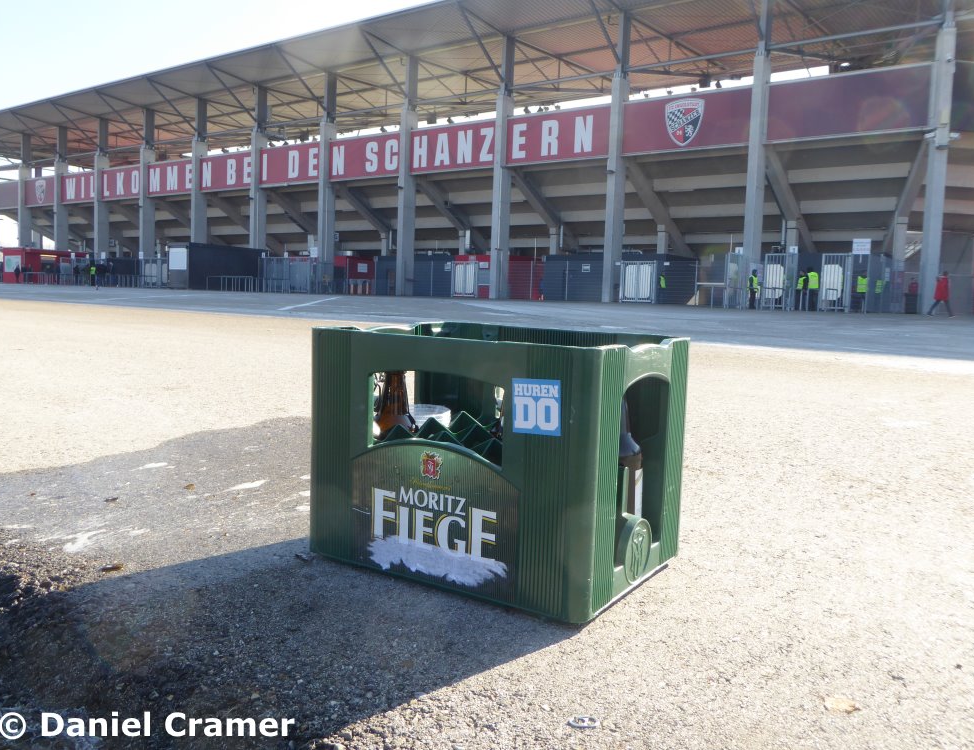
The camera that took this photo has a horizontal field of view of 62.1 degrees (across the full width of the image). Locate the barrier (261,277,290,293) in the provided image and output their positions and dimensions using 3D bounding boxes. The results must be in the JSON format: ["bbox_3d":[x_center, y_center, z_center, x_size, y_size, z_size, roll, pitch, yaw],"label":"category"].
[{"bbox_3d":[-14.539,-6.161,55.684,2.600,1.050,0.300,6,7,36],"label":"barrier"}]

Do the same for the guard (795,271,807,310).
[{"bbox_3d":[14.010,-3.747,36.000,0.380,1.780,0.500,-2,6,-37],"label":"guard"}]

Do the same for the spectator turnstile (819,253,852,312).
[{"bbox_3d":[14.842,-3.921,34.400,1.250,2.450,0.500,6,7,36],"label":"spectator turnstile"}]

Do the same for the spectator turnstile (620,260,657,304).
[{"bbox_3d":[8.420,-5.158,45.107,2.070,2.342,0.250,6,6,36],"label":"spectator turnstile"}]

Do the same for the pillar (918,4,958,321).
[{"bbox_3d":[20.087,-9.416,35.908,0.750,13.226,0.900,6,6,36],"label":"pillar"}]

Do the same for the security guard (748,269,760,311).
[{"bbox_3d":[11.795,-3.784,35.800,0.360,1.770,0.520,4,6,22],"label":"security guard"}]

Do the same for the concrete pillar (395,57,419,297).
[{"bbox_3d":[-4.856,-12.073,49.958,0.540,14.400,1.000,6,7,36],"label":"concrete pillar"}]

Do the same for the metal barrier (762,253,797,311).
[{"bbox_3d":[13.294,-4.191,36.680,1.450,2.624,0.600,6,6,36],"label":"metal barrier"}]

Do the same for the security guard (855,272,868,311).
[{"bbox_3d":[15.661,-3.460,33.800,0.520,1.740,0.360,1,6,-11],"label":"security guard"}]

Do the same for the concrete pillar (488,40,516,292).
[{"bbox_3d":[1.035,-12.660,49.867,0.600,15.888,1.100,6,6,36],"label":"concrete pillar"}]

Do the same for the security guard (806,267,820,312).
[{"bbox_3d":[13.743,-3.617,34.100,0.520,1.810,0.360,0,6,-17],"label":"security guard"}]

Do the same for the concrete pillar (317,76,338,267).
[{"bbox_3d":[-11.606,-13.782,59.112,0.600,15.614,1.100,6,6,36],"label":"concrete pillar"}]

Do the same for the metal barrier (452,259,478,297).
[{"bbox_3d":[-1.455,-6.177,52.320,2.070,2.361,0.200,6,6,36],"label":"metal barrier"}]

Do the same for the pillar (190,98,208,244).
[{"bbox_3d":[-24.237,-15.190,68.331,0.600,15.915,1.100,6,6,36],"label":"pillar"}]

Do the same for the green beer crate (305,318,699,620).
[{"bbox_3d":[0.018,0.093,1.070,0.400,0.295,0.293,5,6,31],"label":"green beer crate"}]

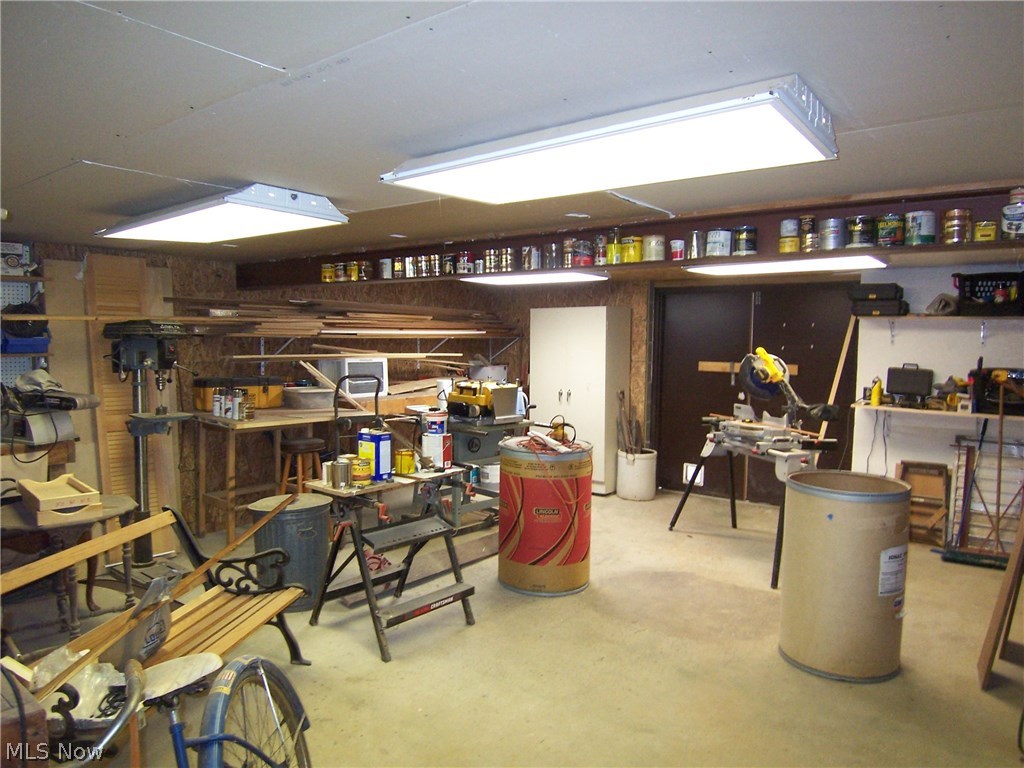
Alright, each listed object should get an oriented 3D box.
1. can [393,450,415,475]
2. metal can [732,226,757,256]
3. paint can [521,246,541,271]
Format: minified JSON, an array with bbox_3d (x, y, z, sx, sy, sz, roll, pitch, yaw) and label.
[{"bbox_3d":[-0.565,0.412,3.600,0.108,0.125,0.108,1,4,0],"label":"can"},{"bbox_3d":[1.095,-0.664,3.200,0.106,0.132,0.106,3,5,37],"label":"metal can"},{"bbox_3d":[0.111,-0.719,3.942,0.108,0.126,0.108,1,4,0],"label":"paint can"}]

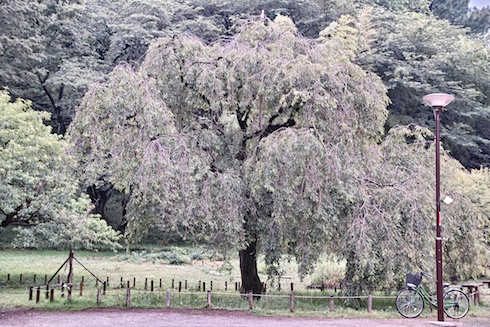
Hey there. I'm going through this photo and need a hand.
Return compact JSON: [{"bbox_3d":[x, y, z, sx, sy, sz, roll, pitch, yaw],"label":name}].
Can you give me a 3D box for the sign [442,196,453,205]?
[{"bbox_3d":[4.612,0.839,24.400,0.230,0.200,0.040,0,-5,0],"label":"sign"}]

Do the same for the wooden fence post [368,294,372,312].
[{"bbox_3d":[3.139,3.502,26.918,0.100,0.450,0.100,0,-5,0],"label":"wooden fence post"}]

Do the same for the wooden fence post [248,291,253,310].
[{"bbox_3d":[0.152,3.483,27.218,0.100,0.450,0.100,0,-5,0],"label":"wooden fence post"}]

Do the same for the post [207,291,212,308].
[{"bbox_3d":[-0.901,3.456,27.318,0.100,0.450,0.100,0,-5,0],"label":"post"}]

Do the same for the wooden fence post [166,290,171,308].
[{"bbox_3d":[-1.949,3.460,27.418,0.100,0.450,0.100,0,-5,0],"label":"wooden fence post"}]

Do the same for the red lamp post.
[{"bbox_3d":[4.414,0.978,24.504,0.710,5.200,0.710,0,-5,0],"label":"red lamp post"}]

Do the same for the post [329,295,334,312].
[{"bbox_3d":[2.184,3.516,27.018,0.100,0.450,0.100,0,-5,0],"label":"post"}]

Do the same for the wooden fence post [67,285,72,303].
[{"bbox_3d":[-4.732,3.524,29.018,0.100,0.450,0.100,0,-5,0],"label":"wooden fence post"}]

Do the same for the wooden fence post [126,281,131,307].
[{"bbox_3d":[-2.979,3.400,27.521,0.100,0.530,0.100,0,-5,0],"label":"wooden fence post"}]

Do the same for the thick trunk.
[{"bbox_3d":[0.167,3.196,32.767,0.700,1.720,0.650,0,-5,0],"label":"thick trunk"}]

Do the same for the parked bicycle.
[{"bbox_3d":[4.382,3.075,25.000,1.780,1.070,0.570,1,-5,-10],"label":"parked bicycle"}]

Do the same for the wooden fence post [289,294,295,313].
[{"bbox_3d":[1.184,3.525,27.118,0.100,0.450,0.100,0,-5,0],"label":"wooden fence post"}]

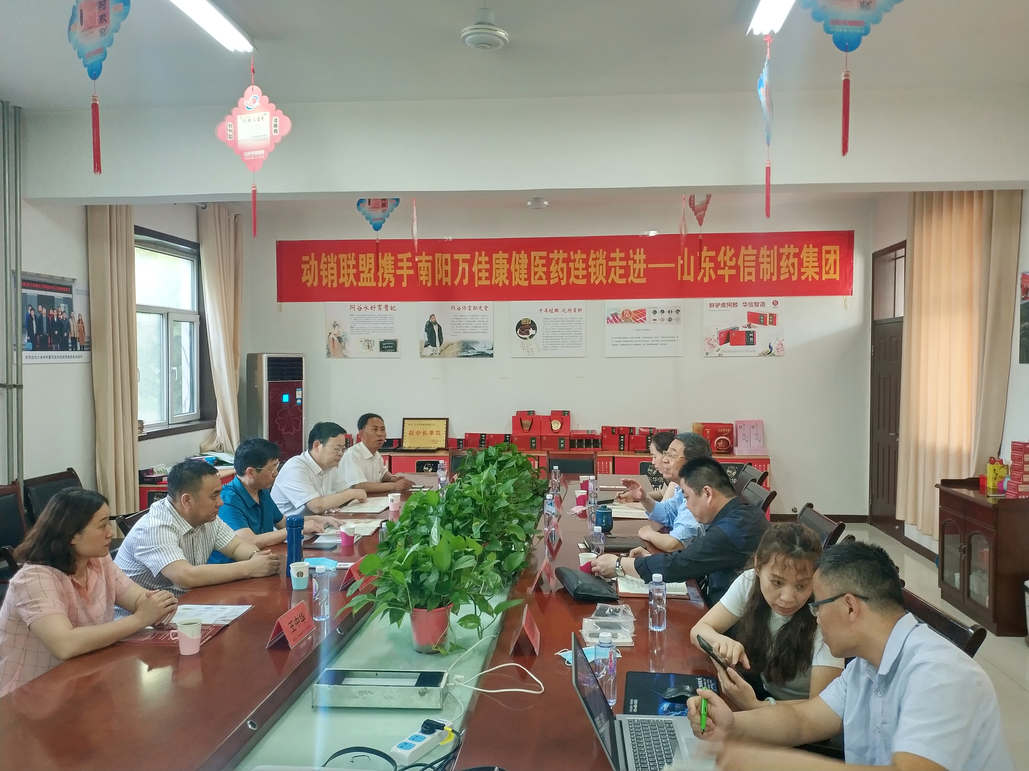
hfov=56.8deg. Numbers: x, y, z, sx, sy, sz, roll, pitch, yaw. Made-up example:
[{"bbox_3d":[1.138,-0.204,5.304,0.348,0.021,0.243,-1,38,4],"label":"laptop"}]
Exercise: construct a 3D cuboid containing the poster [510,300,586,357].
[{"bbox_3d":[0.358,-0.593,10.017,0.790,0.605,0.015,0,1,5],"label":"poster"}]

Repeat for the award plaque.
[{"bbox_3d":[-0.910,0.500,9.790,0.477,0.331,0.025,0,-6,5],"label":"award plaque"}]

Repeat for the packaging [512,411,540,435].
[{"bbox_3d":[0.125,0.384,9.682,0.289,0.244,0.120,0,2,5],"label":"packaging"}]

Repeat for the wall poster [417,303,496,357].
[{"bbox_3d":[-0.598,-0.575,9.819,0.778,0.582,0.012,0,2,5],"label":"wall poster"}]

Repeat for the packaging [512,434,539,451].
[{"bbox_3d":[0.127,0.595,9.875,0.290,0.160,0.090,0,1,5],"label":"packaging"}]

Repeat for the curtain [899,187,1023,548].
[{"bbox_3d":[3.299,-0.242,7.266,0.180,2.900,2.420,0,1,5],"label":"curtain"}]

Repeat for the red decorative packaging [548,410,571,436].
[{"bbox_3d":[0.435,0.379,9.655,0.284,0.252,0.120,0,2,5],"label":"red decorative packaging"}]

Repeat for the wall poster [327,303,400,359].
[{"bbox_3d":[-1.629,-0.592,10.195,0.812,0.605,0.015,0,1,5],"label":"wall poster"}]

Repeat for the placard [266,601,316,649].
[{"bbox_3d":[-0.702,0.752,3.006,0.085,0.095,0.220,0,2,7],"label":"placard"}]

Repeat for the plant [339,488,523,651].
[{"bbox_3d":[-0.271,0.599,3.098,0.550,0.487,0.470,0,2,5],"label":"plant"}]

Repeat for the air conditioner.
[{"bbox_3d":[-2.396,0.532,9.614,0.470,1.720,0.330,-2,2,-44],"label":"air conditioner"}]

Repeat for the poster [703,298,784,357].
[{"bbox_3d":[2.306,-0.586,9.567,0.798,0.597,0.012,0,2,5],"label":"poster"}]

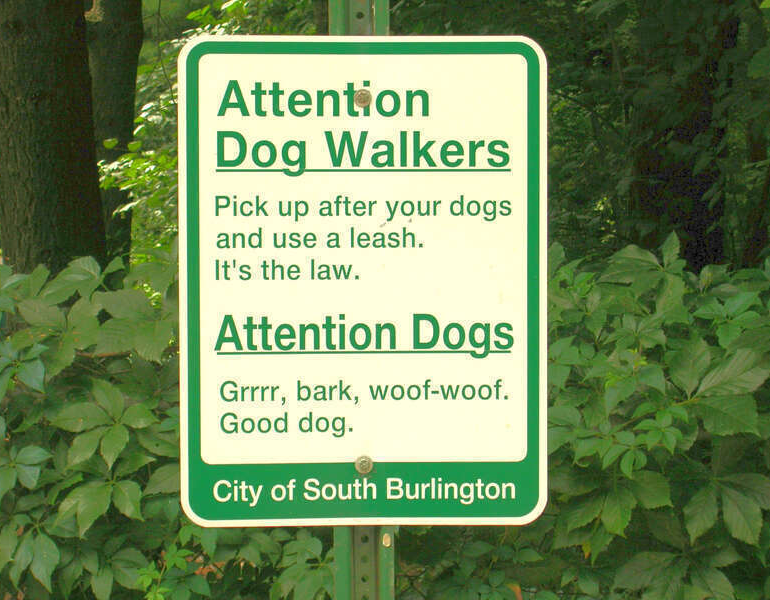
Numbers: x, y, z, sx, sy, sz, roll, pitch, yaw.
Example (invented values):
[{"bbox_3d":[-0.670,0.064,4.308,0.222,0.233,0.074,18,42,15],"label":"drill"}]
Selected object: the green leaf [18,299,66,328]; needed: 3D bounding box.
[{"bbox_3d":[-0.535,0.021,2.950,0.073,0.046,0.035,-1,2,-10],"label":"green leaf"}]

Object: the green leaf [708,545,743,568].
[{"bbox_3d":[0.521,0.393,2.900,0.054,0.036,0.030,0,2,10],"label":"green leaf"}]

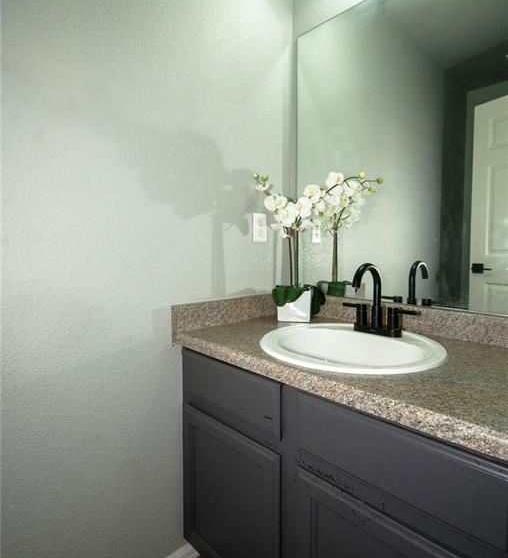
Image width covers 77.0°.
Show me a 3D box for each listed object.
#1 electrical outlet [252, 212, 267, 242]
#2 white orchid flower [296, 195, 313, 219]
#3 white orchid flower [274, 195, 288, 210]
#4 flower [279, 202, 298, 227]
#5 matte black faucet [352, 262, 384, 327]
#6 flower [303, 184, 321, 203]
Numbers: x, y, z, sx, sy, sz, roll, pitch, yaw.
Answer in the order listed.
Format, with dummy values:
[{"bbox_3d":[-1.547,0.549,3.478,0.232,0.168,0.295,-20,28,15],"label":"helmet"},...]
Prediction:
[{"bbox_3d":[0.024,-0.211,1.310,0.008,0.117,0.072,4,5,45],"label":"electrical outlet"},{"bbox_3d":[0.190,-0.269,1.200,0.062,0.080,0.035,2,7,24],"label":"white orchid flower"},{"bbox_3d":[0.103,-0.288,1.200,0.052,0.055,0.032,1,6,6],"label":"white orchid flower"},{"bbox_3d":[0.128,-0.235,1.180,0.070,0.080,0.035,2,6,17],"label":"flower"},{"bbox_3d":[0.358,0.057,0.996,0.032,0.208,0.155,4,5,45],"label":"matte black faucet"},{"bbox_3d":[0.219,-0.324,1.210,0.065,0.072,0.035,1,6,9],"label":"flower"}]

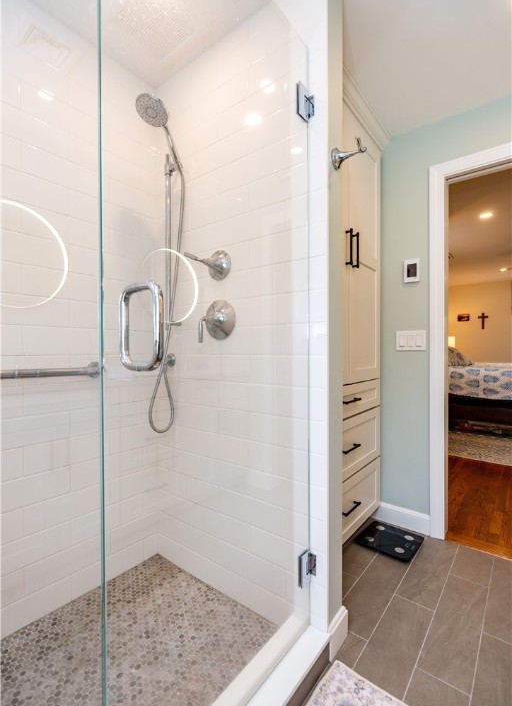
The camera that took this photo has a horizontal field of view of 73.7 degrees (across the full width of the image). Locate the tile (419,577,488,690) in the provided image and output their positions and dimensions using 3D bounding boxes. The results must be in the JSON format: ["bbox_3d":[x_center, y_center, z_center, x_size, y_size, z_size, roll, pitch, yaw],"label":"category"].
[{"bbox_3d":[0.785,1.050,1.326,0.156,0.010,0.604,0,1,39],"label":"tile"}]

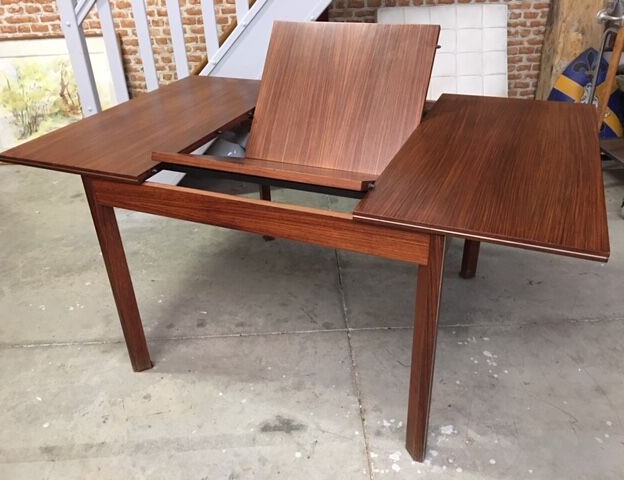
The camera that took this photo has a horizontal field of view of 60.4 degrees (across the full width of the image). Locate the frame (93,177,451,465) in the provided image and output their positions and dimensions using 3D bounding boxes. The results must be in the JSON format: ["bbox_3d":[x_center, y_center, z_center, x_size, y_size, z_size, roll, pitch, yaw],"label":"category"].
[{"bbox_3d":[-0.150,0.204,1.486,0.989,0.720,0.064,10,33,21],"label":"frame"}]

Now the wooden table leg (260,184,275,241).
[{"bbox_3d":[-0.221,-0.318,2.375,0.061,0.720,0.059,10,33,21],"label":"wooden table leg"}]

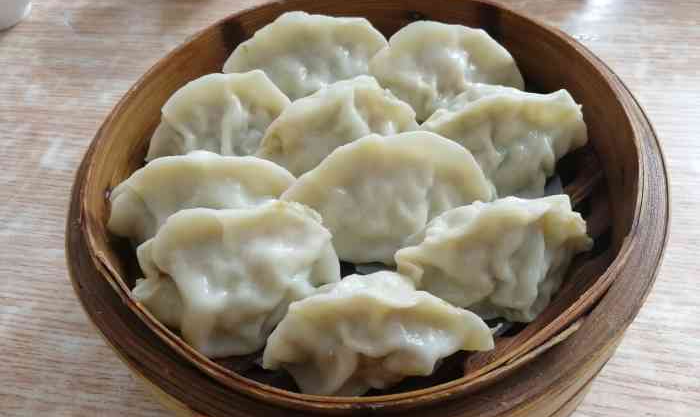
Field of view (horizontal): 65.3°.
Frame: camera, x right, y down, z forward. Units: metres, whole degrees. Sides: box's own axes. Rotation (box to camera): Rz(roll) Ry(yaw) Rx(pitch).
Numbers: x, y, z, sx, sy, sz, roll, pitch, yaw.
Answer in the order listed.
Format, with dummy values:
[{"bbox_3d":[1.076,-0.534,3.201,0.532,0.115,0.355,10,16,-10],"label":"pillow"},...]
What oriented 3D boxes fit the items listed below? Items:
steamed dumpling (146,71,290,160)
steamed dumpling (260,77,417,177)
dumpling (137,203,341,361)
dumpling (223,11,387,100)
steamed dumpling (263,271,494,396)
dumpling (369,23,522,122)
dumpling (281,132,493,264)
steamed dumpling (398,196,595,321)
[{"bbox_3d":[-0.059,-0.040,0.255,0.070,0.041,0.044,-18,54,-9],"label":"steamed dumpling"},{"bbox_3d":[-0.005,-0.035,0.248,0.075,0.041,0.044,-11,54,-4],"label":"steamed dumpling"},{"bbox_3d":[-0.042,0.025,0.204,0.078,0.044,0.051,0,54,4],"label":"dumpling"},{"bbox_3d":[-0.021,-0.077,0.280,0.085,0.041,0.044,-9,53,-3],"label":"dumpling"},{"bbox_3d":[0.009,0.042,0.190,0.079,0.041,0.045,-4,53,1],"label":"steamed dumpling"},{"bbox_3d":[0.046,-0.067,0.268,0.077,0.041,0.044,13,55,13],"label":"dumpling"},{"bbox_3d":[0.015,-0.006,0.224,0.087,0.044,0.048,-1,54,3],"label":"dumpling"},{"bbox_3d":[0.053,0.018,0.205,0.074,0.042,0.046,-6,53,-1],"label":"steamed dumpling"}]

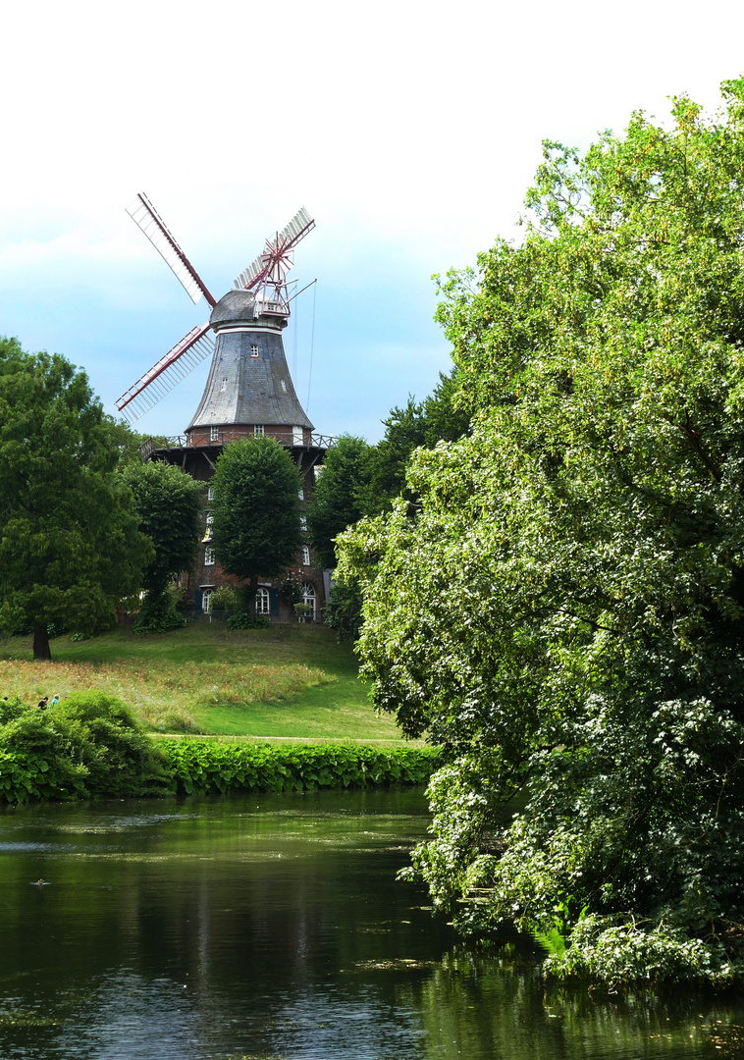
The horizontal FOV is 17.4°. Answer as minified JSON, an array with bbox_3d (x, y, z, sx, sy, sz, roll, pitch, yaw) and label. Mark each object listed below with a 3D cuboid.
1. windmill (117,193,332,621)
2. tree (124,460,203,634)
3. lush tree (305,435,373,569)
[{"bbox_3d":[-9.573,-9.476,190.000,19.500,33.720,15.500,1,-2,-35],"label":"windmill"},{"bbox_3d":[-15.336,1.236,179.000,6.000,12.730,6.000,0,-2,0],"label":"tree"},{"bbox_3d":[-2.374,0.000,182.000,5.800,14.340,5.800,0,-2,0],"label":"lush tree"}]

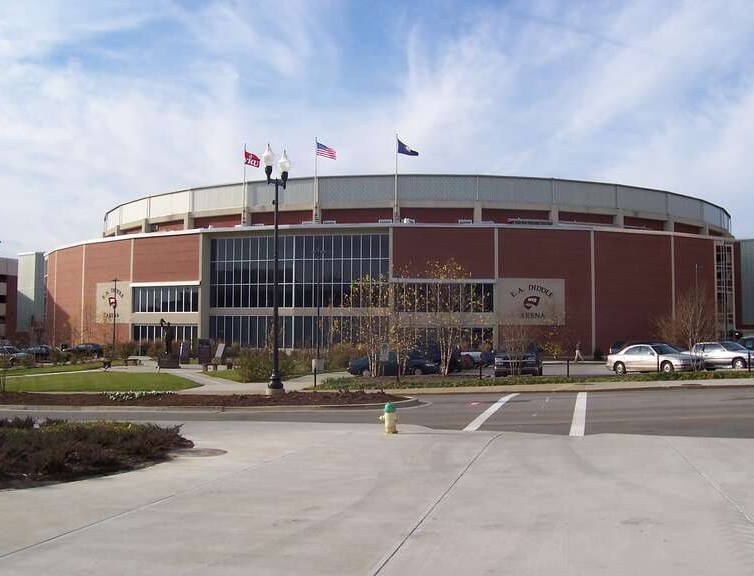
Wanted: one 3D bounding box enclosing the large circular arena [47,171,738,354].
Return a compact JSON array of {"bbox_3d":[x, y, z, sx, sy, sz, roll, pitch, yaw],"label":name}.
[{"bbox_3d":[3.402,0.487,141.105,111.000,20.149,112.000,0,-3,0],"label":"large circular arena"}]

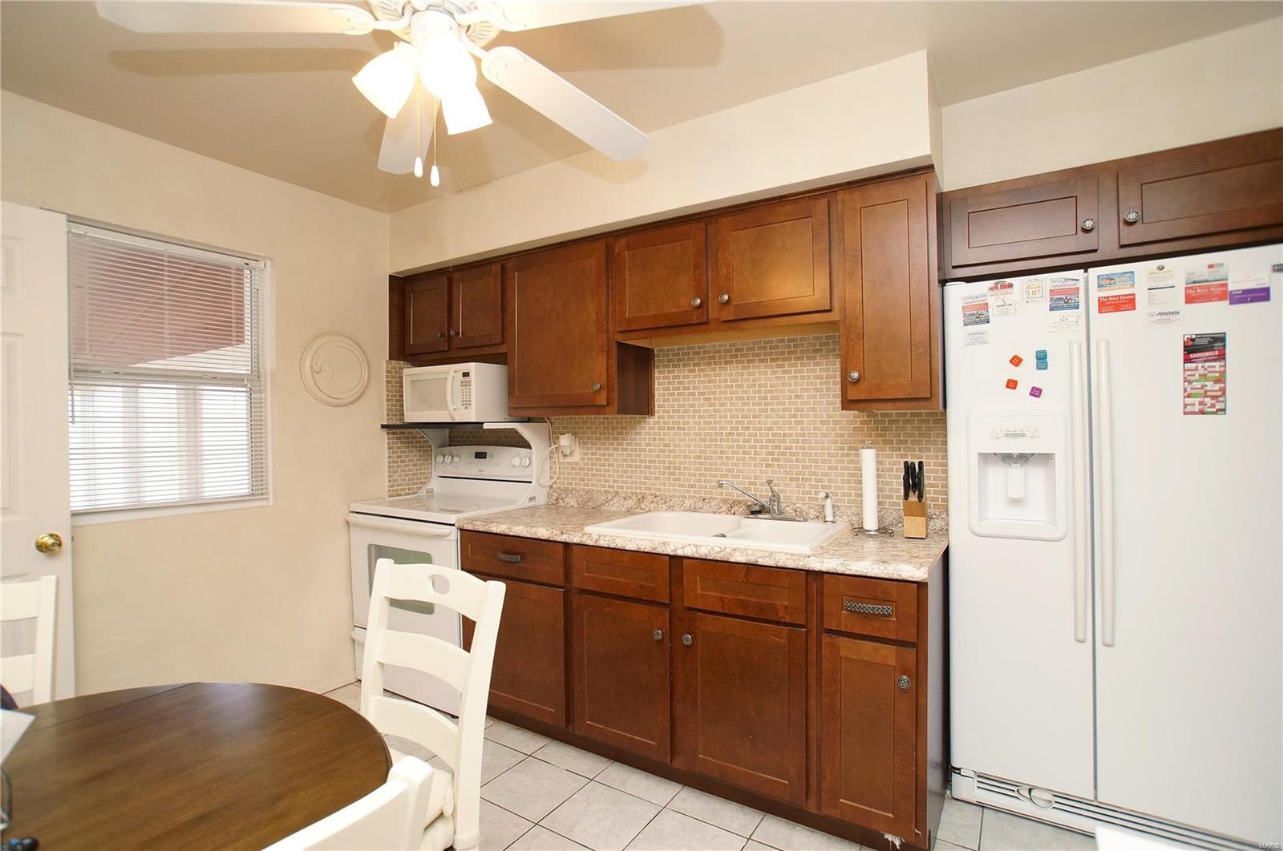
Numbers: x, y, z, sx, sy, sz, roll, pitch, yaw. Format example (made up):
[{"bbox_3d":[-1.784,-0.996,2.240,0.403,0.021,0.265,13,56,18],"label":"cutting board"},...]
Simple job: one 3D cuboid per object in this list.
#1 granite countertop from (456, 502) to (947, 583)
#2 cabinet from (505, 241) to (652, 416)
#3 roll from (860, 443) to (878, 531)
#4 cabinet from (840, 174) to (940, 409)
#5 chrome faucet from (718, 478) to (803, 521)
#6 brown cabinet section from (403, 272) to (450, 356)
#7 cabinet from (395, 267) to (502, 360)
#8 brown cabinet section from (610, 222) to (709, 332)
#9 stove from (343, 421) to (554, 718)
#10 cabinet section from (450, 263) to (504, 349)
[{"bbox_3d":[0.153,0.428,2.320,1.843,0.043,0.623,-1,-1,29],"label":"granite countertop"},{"bbox_3d":[-0.296,-0.431,2.728,0.610,0.778,0.348,-1,-1,29],"label":"cabinet"},{"bbox_3d":[0.855,0.232,2.134,0.060,0.325,0.060,-1,-1,29],"label":"roll"},{"bbox_3d":[0.903,-0.445,2.054,0.303,0.778,0.348,-1,-1,29],"label":"cabinet"},{"bbox_3d":[0.498,0.310,2.384,0.360,0.165,0.140,0,-1,9],"label":"chrome faucet"},{"bbox_3d":[-1.041,-0.580,3.123,0.352,0.415,0.330,0,-1,30],"label":"brown cabinet section"},{"bbox_3d":[-0.892,-0.580,3.064,0.755,0.467,0.348,-1,-1,29],"label":"cabinet"},{"bbox_3d":[0.155,-0.584,2.433,0.440,0.405,0.330,0,-1,30],"label":"brown cabinet section"},{"bbox_3d":[-0.993,0.653,2.929,0.749,1.322,0.663,-1,-1,29],"label":"stove"},{"bbox_3d":[-0.728,-0.577,2.942,0.350,0.405,0.330,0,-1,30],"label":"cabinet section"}]

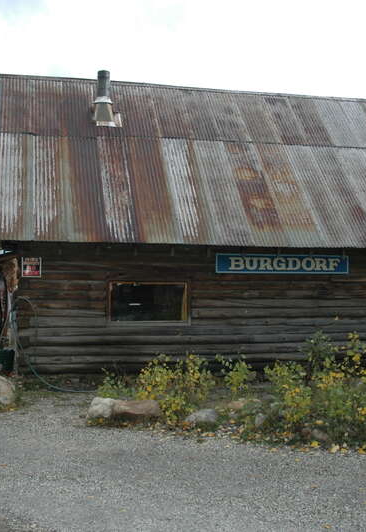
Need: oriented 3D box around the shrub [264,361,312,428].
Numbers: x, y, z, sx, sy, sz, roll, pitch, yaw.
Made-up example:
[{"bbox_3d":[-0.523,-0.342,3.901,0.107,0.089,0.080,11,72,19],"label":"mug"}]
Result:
[{"bbox_3d":[1.211,1.490,6.950,0.556,0.788,0.580,0,-1,0],"label":"shrub"}]

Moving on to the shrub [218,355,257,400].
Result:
[{"bbox_3d":[0.723,1.500,8.100,0.513,0.608,0.480,0,-1,0],"label":"shrub"}]

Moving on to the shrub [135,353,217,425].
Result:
[{"bbox_3d":[-0.089,1.463,7.100,0.947,0.829,0.800,0,-1,0],"label":"shrub"}]

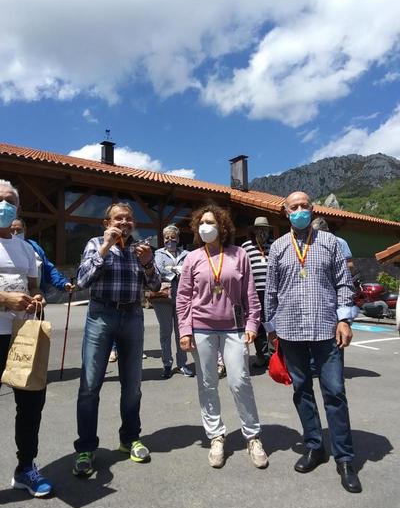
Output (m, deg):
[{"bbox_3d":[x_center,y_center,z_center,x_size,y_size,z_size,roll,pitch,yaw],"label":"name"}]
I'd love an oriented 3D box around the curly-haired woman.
[{"bbox_3d":[0.145,0.515,2.590,0.590,1.650,0.380,0,0,7],"label":"curly-haired woman"}]

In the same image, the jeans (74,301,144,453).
[{"bbox_3d":[-0.600,0.810,2.660,0.460,0.980,0.310,0,0,-7],"label":"jeans"}]

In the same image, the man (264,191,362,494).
[{"bbox_3d":[0.690,0.485,2.450,0.590,1.715,0.440,0,0,12],"label":"man"}]

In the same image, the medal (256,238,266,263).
[{"bbox_3d":[0.720,-0.035,4.680,0.130,0.310,0.090,0,0,0],"label":"medal"}]

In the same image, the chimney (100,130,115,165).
[{"bbox_3d":[-3.210,-3.700,14.000,0.400,1.270,0.430,0,0,42],"label":"chimney"}]

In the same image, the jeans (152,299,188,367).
[{"bbox_3d":[-0.340,0.865,4.520,0.390,0.840,0.270,0,0,-3],"label":"jeans"}]

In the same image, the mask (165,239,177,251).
[{"bbox_3d":[-0.322,-0.087,4.400,0.140,0.135,0.090,0,0,7],"label":"mask"}]

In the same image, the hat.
[{"bbox_3d":[0.742,-0.377,4.820,0.260,0.135,0.280,0,0,0],"label":"hat"}]

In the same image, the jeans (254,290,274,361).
[{"bbox_3d":[0.760,0.860,4.830,0.340,0.870,0.270,0,0,0],"label":"jeans"}]

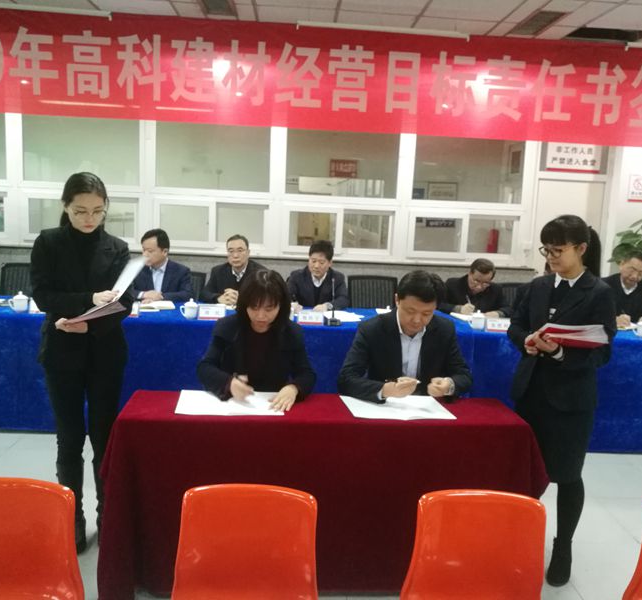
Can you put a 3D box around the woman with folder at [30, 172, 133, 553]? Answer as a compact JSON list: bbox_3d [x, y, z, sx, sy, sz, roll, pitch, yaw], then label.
[{"bbox_3d":[-1.037,0.296,2.761,0.440,1.680,0.380,-1,9,-22],"label":"woman with folder"}]

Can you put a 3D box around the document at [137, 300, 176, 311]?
[{"bbox_3d":[-1.195,0.036,4.517,0.300,0.030,0.230,2,8,-4],"label":"document"}]

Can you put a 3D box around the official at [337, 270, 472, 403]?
[{"bbox_3d":[0.373,0.519,2.931,0.600,1.320,0.700,3,9,0],"label":"official"}]

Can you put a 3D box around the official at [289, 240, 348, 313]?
[{"bbox_3d":[-0.035,0.179,5.004,0.500,1.300,0.750,2,8,-4],"label":"official"}]

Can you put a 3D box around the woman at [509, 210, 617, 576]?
[{"bbox_3d":[0.993,0.427,2.644,0.440,1.570,0.340,11,11,43],"label":"woman"}]

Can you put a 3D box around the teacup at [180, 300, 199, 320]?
[{"bbox_3d":[-0.915,0.060,4.341,0.125,0.137,0.095,2,9,-3],"label":"teacup"}]

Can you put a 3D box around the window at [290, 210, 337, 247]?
[{"bbox_3d":[-0.074,-0.798,7.014,0.540,0.400,0.040,2,9,-3],"label":"window"}]

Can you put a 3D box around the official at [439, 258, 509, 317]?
[{"bbox_3d":[1.223,0.265,5.044,0.540,1.230,0.740,3,8,-1],"label":"official"}]

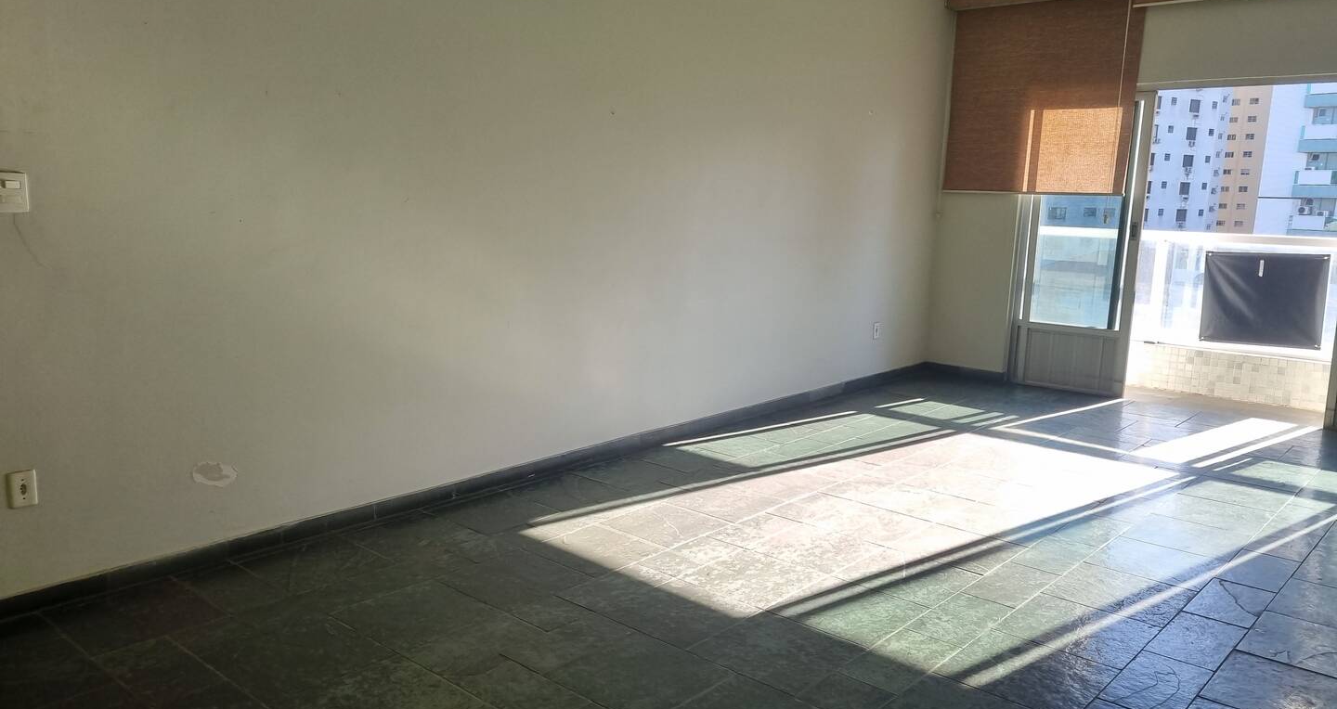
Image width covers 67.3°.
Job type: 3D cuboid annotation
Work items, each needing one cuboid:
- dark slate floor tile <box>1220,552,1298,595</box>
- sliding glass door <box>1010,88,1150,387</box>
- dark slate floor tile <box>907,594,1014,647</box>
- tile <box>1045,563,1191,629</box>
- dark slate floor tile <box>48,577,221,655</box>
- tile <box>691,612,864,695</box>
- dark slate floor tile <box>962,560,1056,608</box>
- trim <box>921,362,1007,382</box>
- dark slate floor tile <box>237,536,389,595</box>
[{"bbox_3d":[2.201,0.810,3.743,0.202,0.012,0.406,9,13,41],"label":"dark slate floor tile"},{"bbox_3d":[2.865,-0.761,7.037,0.801,2.063,0.070,9,12,41],"label":"sliding glass door"},{"bbox_3d":[0.951,0.866,3.271,0.205,0.012,0.401,9,13,41],"label":"dark slate floor tile"},{"bbox_3d":[1.579,0.837,3.510,0.403,0.012,0.403,9,13,41],"label":"tile"},{"bbox_3d":[-1.725,0.847,3.248,0.450,0.012,0.410,10,13,41],"label":"dark slate floor tile"},{"bbox_3d":[0.331,0.884,2.984,0.379,0.012,0.403,9,12,41],"label":"tile"},{"bbox_3d":[1.248,0.835,3.634,0.198,0.012,0.405,10,13,41],"label":"dark slate floor tile"},{"bbox_3d":[2.252,0.135,7.618,0.618,0.066,0.018,10,13,41],"label":"trim"},{"bbox_3d":[-1.316,0.773,3.721,0.415,0.012,0.412,10,13,41],"label":"dark slate floor tile"}]

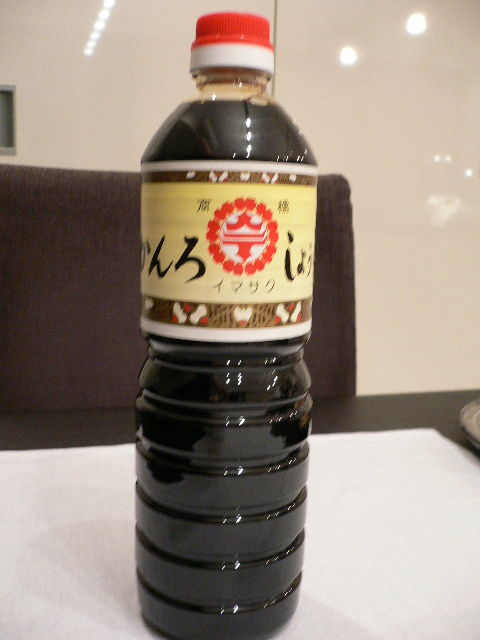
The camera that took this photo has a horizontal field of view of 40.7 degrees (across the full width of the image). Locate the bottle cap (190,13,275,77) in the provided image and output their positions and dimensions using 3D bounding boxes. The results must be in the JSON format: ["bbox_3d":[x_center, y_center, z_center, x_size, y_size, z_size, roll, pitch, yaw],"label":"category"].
[{"bbox_3d":[-0.003,-0.116,0.278,0.036,0.021,0.036,1,10,0],"label":"bottle cap"}]

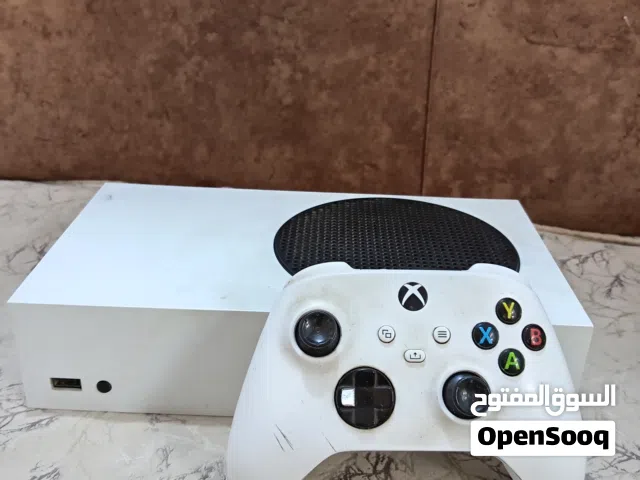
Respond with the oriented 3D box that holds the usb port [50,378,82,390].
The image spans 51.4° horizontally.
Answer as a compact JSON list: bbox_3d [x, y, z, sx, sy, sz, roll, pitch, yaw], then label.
[{"bbox_3d":[-0.127,0.071,0.337,0.015,0.007,0.006,2,27,0],"label":"usb port"}]

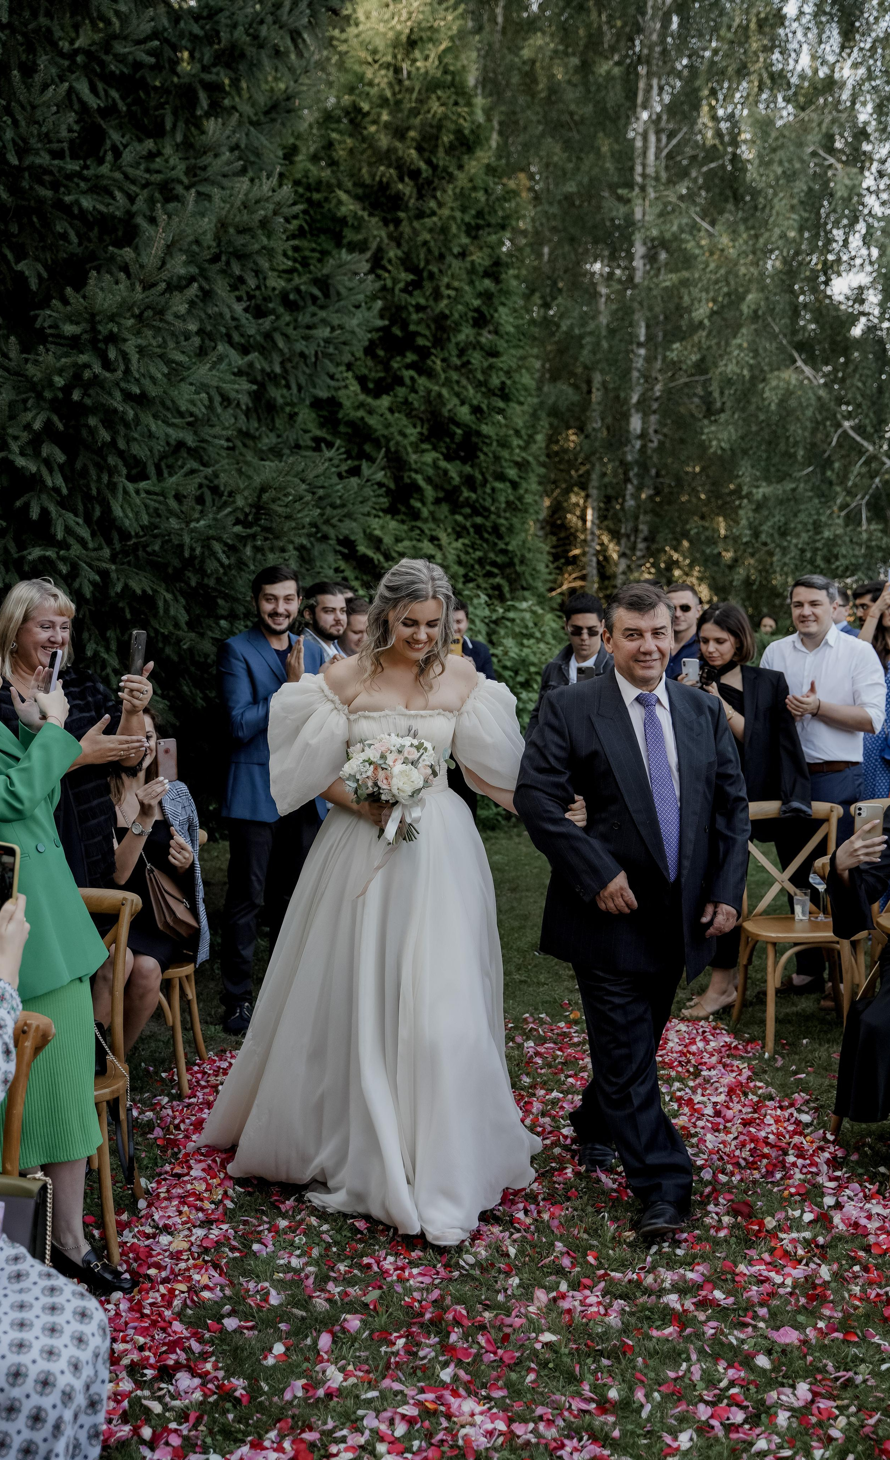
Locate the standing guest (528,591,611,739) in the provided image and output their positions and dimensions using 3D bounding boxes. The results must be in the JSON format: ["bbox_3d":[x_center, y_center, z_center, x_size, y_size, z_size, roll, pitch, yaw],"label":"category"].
[{"bbox_3d":[0.678,0.221,6.933,0.542,1.724,0.414,0,4,5],"label":"standing guest"}]

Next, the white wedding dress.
[{"bbox_3d":[-0.228,0.567,4.251,1.015,1.468,0.916,-1,4,-6],"label":"white wedding dress"}]

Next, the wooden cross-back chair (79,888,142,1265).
[{"bbox_3d":[-1.045,0.905,3.854,0.478,0.877,0.502,-1,4,-8],"label":"wooden cross-back chair"}]

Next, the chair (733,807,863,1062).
[{"bbox_3d":[1.362,0.739,5.579,0.478,0.877,0.502,-1,4,-2],"label":"chair"}]

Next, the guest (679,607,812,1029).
[{"bbox_3d":[1.220,0.319,5.935,0.460,1.660,0.480,-5,7,-44],"label":"guest"}]

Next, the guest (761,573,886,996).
[{"bbox_3d":[1.611,0.232,6.229,0.530,1.780,0.420,4,6,33],"label":"guest"}]

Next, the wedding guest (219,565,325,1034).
[{"bbox_3d":[-0.660,0.278,5.630,0.480,1.800,0.380,-3,6,-31],"label":"wedding guest"}]

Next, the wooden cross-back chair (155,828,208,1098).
[{"bbox_3d":[-1.088,0.806,5.156,0.478,0.877,0.502,-1,4,-3],"label":"wooden cross-back chair"}]

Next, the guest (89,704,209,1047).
[{"bbox_3d":[-0.991,0.579,4.935,0.460,1.330,0.700,0,5,-5],"label":"guest"}]

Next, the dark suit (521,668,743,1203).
[{"bbox_3d":[0.520,0.540,4.072,0.650,1.468,0.492,-2,4,-10],"label":"dark suit"}]

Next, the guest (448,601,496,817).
[{"bbox_3d":[0.069,0.107,8.045,0.520,1.690,0.400,0,5,3],"label":"guest"}]

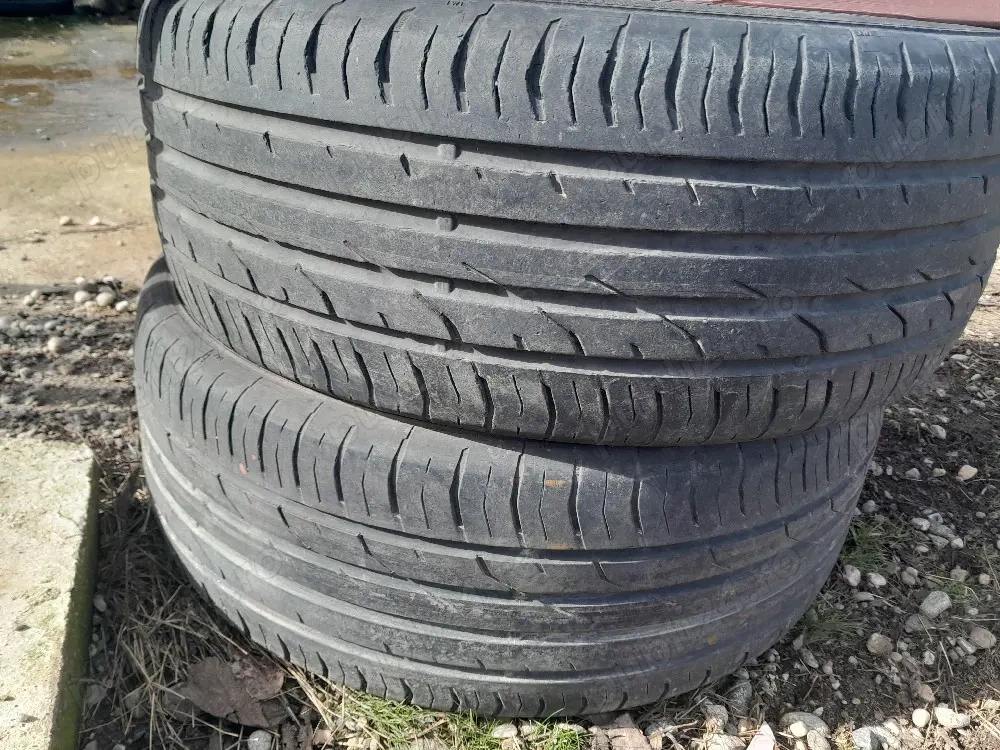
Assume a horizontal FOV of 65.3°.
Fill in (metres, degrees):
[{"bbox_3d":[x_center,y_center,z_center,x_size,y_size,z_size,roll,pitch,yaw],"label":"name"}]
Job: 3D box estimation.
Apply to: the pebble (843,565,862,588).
[{"bbox_3d":[0.307,0.174,0.679,0.015,0.013,0.021,10,29,8],"label":"pebble"}]

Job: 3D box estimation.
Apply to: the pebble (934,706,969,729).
[{"bbox_3d":[0.322,0.244,0.555,0.025,0.011,0.013,14,29,15],"label":"pebble"}]

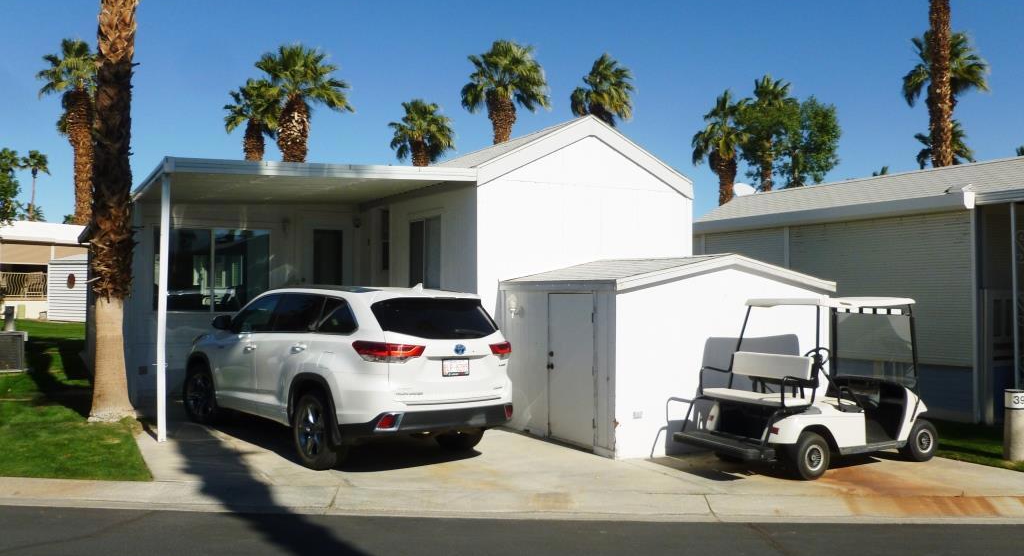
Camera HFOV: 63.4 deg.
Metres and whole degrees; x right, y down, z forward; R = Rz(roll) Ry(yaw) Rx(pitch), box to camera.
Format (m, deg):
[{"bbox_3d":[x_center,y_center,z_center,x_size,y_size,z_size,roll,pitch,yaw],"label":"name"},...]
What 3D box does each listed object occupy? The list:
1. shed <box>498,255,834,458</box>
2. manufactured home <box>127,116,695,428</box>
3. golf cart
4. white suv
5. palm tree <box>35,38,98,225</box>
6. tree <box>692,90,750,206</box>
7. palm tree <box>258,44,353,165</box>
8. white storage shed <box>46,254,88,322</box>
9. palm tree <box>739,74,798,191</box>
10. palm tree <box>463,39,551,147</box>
[{"bbox_3d":[1.971,0.860,10.530,3.553,2.170,2.452,1,-2,-32],"label":"shed"},{"bbox_3d":[-3.288,-0.049,15.104,7.446,4.150,10.800,1,-2,-32],"label":"manufactured home"},{"bbox_3d":[3.051,1.016,8.494,2.700,1.740,1.200,1,-2,-31],"label":"golf cart"},{"bbox_3d":[-2.097,1.008,9.646,1.930,1.750,4.890,1,-2,-40],"label":"white suv"},{"bbox_3d":[-17.342,-3.969,33.128,3.300,11.322,3.300,1,-2,-32],"label":"palm tree"},{"bbox_3d":[9.725,-3.264,38.110,2.800,10.799,2.800,1,-2,-32],"label":"tree"},{"bbox_3d":[-6.505,-2.788,25.591,3.000,8.929,3.000,1,-2,-32],"label":"palm tree"},{"bbox_3d":[-15.809,0.397,29.905,2.200,2.300,2.200,1,-2,-32],"label":"white storage shed"},{"bbox_3d":[12.793,-3.964,41.131,3.000,12.373,3.000,1,-2,-32],"label":"palm tree"},{"bbox_3d":[-0.213,-2.996,27.097,2.900,9.631,2.900,1,-2,-32],"label":"palm tree"}]

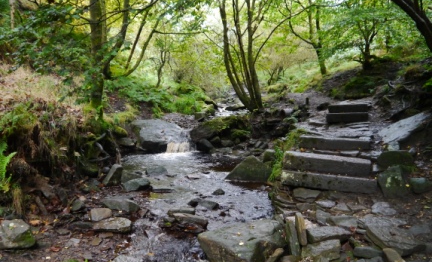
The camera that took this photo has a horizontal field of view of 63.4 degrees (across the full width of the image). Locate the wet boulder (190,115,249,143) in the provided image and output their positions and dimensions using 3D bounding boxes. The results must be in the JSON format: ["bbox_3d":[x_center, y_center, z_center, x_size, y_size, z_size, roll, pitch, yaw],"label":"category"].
[{"bbox_3d":[0.092,-0.061,9.700,1.500,0.680,1.050,0,5,0],"label":"wet boulder"}]

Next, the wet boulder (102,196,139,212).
[{"bbox_3d":[-1.257,0.957,4.600,0.500,0.150,0.280,1,7,10],"label":"wet boulder"}]

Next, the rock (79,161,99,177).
[{"bbox_3d":[-2.221,0.669,6.100,0.310,0.250,0.280,0,5,0],"label":"rock"}]

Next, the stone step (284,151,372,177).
[{"bbox_3d":[1.596,0.459,5.000,1.180,0.190,0.370,3,7,23],"label":"stone step"}]

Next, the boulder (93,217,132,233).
[{"bbox_3d":[-1.203,1.099,4.080,0.420,0.120,0.260,1,5,10],"label":"boulder"}]

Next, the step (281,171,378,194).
[{"bbox_3d":[1.565,0.703,4.870,1.250,0.175,0.320,2,5,25],"label":"step"}]

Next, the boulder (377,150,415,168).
[{"bbox_3d":[2.638,0.420,5.150,0.480,0.260,0.360,2,7,14],"label":"boulder"}]

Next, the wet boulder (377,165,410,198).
[{"bbox_3d":[2.275,0.642,4.500,0.370,0.370,0.310,1,5,10],"label":"wet boulder"}]

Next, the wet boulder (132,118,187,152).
[{"bbox_3d":[-1.470,0.125,9.400,1.450,0.720,1.100,0,5,0],"label":"wet boulder"}]

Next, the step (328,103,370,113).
[{"bbox_3d":[2.858,-0.487,7.600,0.830,0.175,0.330,1,7,8],"label":"step"}]

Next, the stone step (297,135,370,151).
[{"bbox_3d":[1.964,0.204,5.870,1.140,0.165,0.320,1,5,15],"label":"stone step"}]

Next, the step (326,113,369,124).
[{"bbox_3d":[2.718,-0.274,7.300,0.870,0.185,0.360,1,7,8],"label":"step"}]

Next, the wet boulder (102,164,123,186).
[{"bbox_3d":[-1.600,0.672,5.400,0.260,0.280,0.280,-1,7,-10],"label":"wet boulder"}]

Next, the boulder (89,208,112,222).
[{"bbox_3d":[-1.418,1.028,4.300,0.260,0.120,0.180,-1,7,-10],"label":"boulder"}]

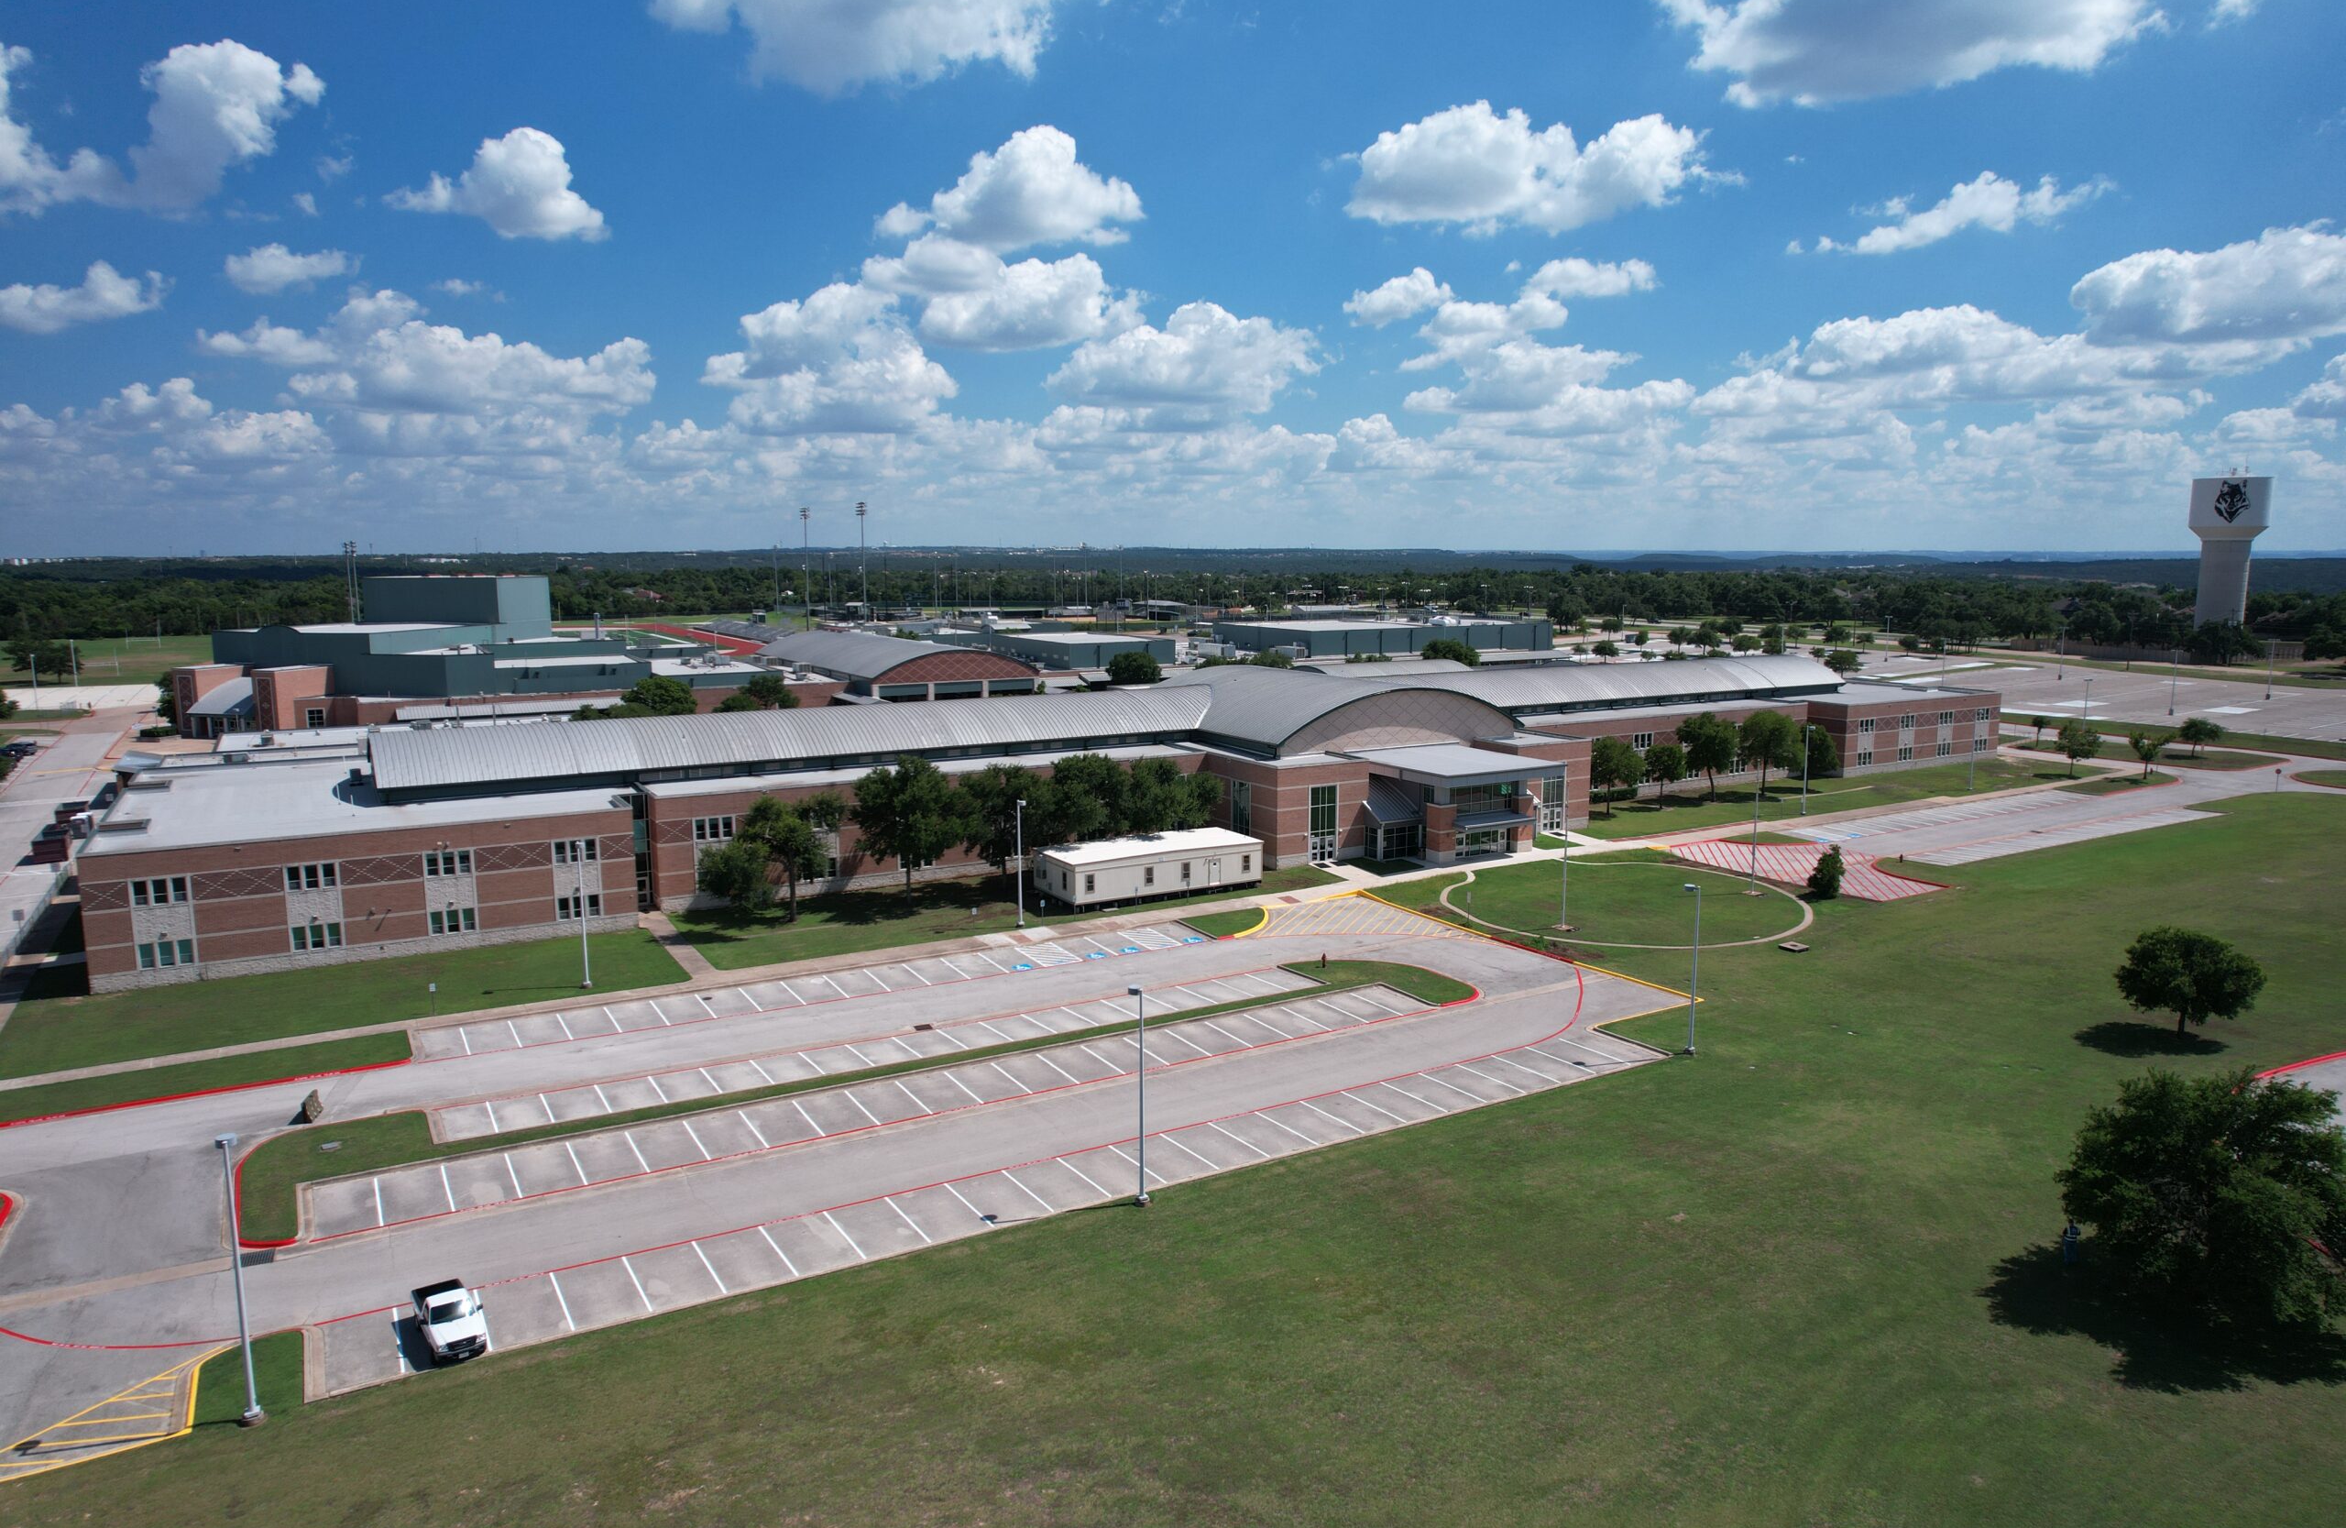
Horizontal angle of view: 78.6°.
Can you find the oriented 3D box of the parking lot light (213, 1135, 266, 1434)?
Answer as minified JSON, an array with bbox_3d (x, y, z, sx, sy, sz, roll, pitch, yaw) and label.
[{"bbox_3d":[-29.910,16.580,45.980,0.620,9.500,1.200,-5,10,-30],"label":"parking lot light"}]

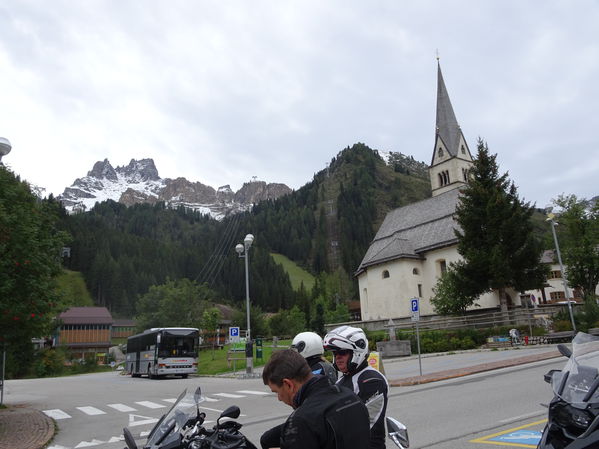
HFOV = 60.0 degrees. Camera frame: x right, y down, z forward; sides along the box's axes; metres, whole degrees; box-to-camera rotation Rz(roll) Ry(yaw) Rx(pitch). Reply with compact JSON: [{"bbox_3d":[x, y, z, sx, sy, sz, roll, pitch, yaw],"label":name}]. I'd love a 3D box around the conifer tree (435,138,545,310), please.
[{"bbox_3d":[18.624,0.335,50.169,9.300,18.560,9.300,-3,-14,0],"label":"conifer tree"}]

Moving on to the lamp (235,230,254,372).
[{"bbox_3d":[-3.374,4.868,32.521,1.150,8.740,1.100,-3,-14,0],"label":"lamp"}]

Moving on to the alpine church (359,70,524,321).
[{"bbox_3d":[15.721,-5.418,68.593,14.400,36.600,24.920,7,-17,-35],"label":"alpine church"}]

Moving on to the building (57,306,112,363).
[{"bbox_3d":[-34.391,17.696,83.149,7.430,8.720,8.000,4,-15,-27],"label":"building"}]

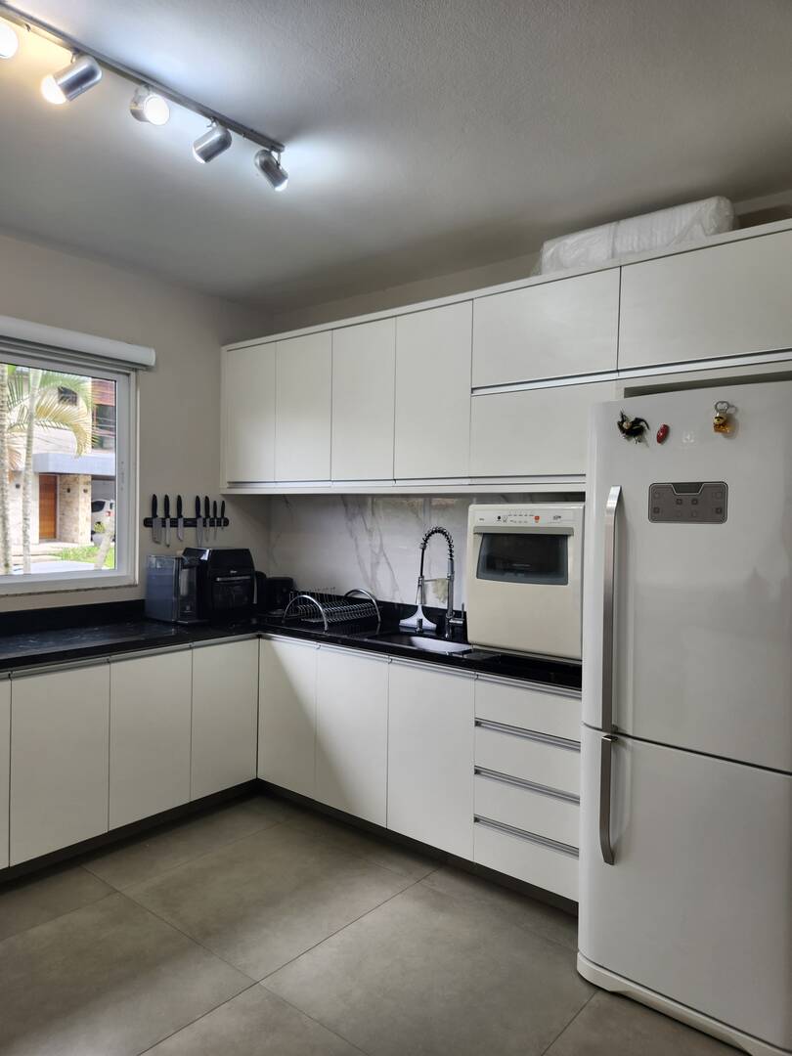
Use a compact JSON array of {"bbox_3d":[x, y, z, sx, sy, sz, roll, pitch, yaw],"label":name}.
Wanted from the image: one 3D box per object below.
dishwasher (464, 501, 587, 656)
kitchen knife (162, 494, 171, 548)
[{"bbox_3d":[0.631,0.211,2.930,0.512,0.610,0.410,2,1,40],"label":"dishwasher"},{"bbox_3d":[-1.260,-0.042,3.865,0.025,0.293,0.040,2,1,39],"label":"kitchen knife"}]

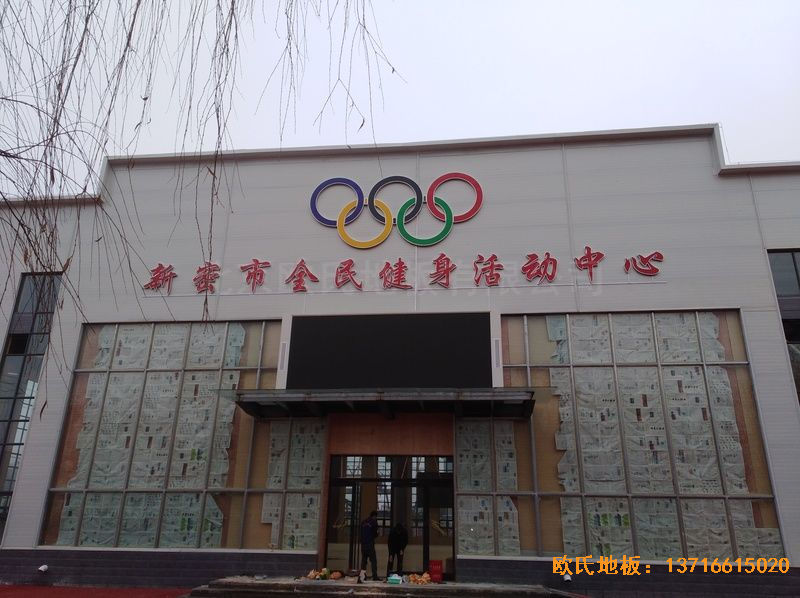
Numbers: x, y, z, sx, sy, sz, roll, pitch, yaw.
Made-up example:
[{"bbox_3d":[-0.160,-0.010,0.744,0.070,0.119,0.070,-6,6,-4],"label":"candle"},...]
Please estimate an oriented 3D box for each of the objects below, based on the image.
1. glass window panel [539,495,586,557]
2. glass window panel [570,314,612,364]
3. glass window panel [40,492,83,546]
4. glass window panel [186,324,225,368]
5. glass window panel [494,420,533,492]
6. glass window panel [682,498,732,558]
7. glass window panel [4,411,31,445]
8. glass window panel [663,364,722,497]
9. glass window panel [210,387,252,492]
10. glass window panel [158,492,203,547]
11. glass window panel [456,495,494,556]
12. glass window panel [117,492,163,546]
[{"bbox_3d":[4.181,5.841,15.486,1.114,1.394,0.080,-1,-20,6],"label":"glass window panel"},{"bbox_3d":[5.305,1.120,16.639,1.061,1.399,0.080,-1,-20,6],"label":"glass window panel"},{"bbox_3d":[-9.328,6.023,16.607,1.034,1.360,0.080,-1,-20,6],"label":"glass window panel"},{"bbox_3d":[-5.633,1.349,17.342,1.065,1.392,0.050,-1,-20,6],"label":"glass window panel"},{"bbox_3d":[2.915,4.025,15.374,0.976,1.827,0.050,-1,-20,6],"label":"glass window panel"},{"bbox_3d":[7.330,5.449,14.343,1.086,1.355,0.050,-1,-20,6],"label":"glass window panel"},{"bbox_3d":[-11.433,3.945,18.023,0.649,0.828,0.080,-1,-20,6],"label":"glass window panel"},{"bbox_3d":[7.550,3.347,15.533,1.081,3.310,0.080,-1,-20,6],"label":"glass window panel"},{"bbox_3d":[-4.601,3.719,16.559,1.112,3.013,0.060,-1,-20,6],"label":"glass window panel"},{"bbox_3d":[-5.701,5.756,15.714,1.065,1.355,0.050,-1,-20,6],"label":"glass window panel"},{"bbox_3d":[1.919,5.647,15.063,0.936,1.389,0.060,-1,-20,6],"label":"glass window panel"},{"bbox_3d":[-6.905,5.870,16.043,1.115,1.389,0.060,-1,-20,6],"label":"glass window panel"}]

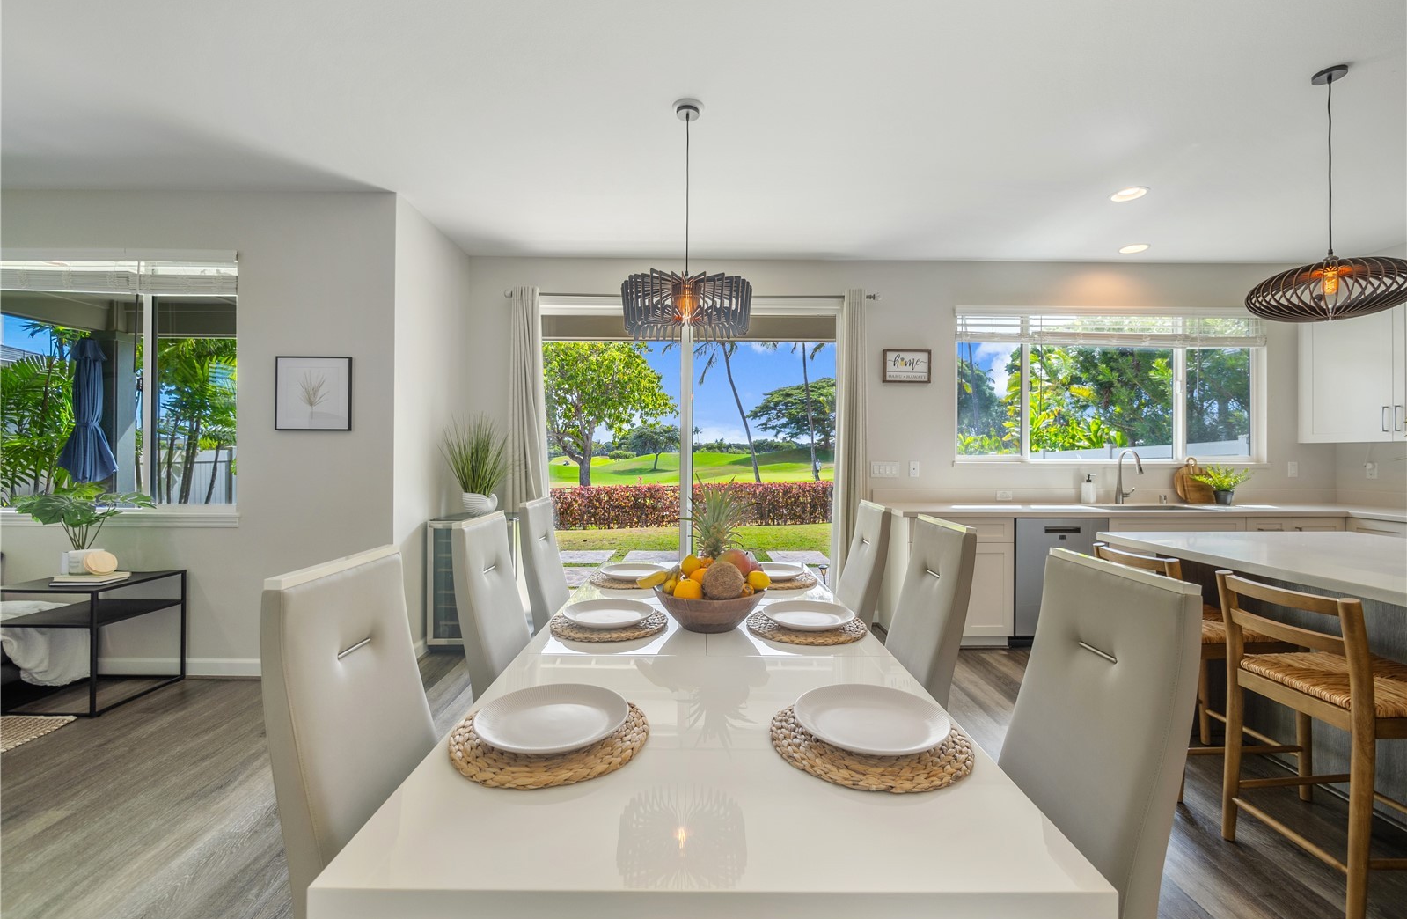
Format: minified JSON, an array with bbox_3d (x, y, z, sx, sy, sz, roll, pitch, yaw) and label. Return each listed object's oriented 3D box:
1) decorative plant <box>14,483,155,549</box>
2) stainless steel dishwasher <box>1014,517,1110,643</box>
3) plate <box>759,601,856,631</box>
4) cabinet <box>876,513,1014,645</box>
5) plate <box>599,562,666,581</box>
[{"bbox_3d":[-3.132,0.316,2.894,0.580,0.400,0.470,0,1,-1],"label":"decorative plant"},{"bbox_3d":[2.294,0.798,3.954,0.605,0.845,0.600,0,1,0],"label":"stainless steel dishwasher"},{"bbox_3d":[0.308,0.472,1.687,0.274,0.026,0.274,0,1,0],"label":"plate"},{"bbox_3d":[1.641,0.781,3.955,0.667,0.885,0.620,0,1,0],"label":"cabinet"},{"bbox_3d":[-0.280,0.463,2.273,0.272,0.026,0.272,0,1,0],"label":"plate"}]

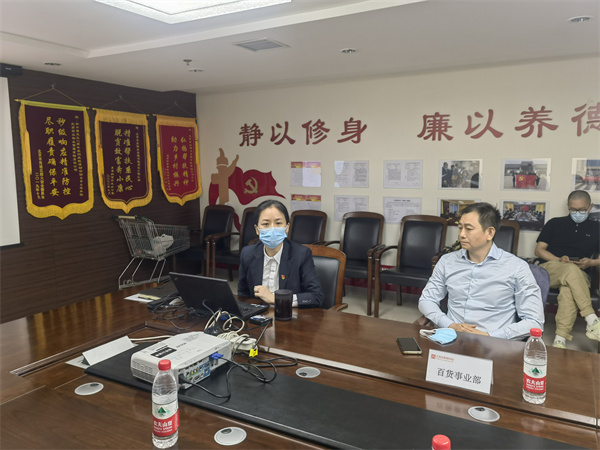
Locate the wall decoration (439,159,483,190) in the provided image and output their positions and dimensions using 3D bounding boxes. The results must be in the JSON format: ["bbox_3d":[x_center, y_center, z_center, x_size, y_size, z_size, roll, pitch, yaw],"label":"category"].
[{"bbox_3d":[1.661,-0.527,4.863,0.436,0.314,0.020,4,9,29],"label":"wall decoration"}]

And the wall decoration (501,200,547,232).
[{"bbox_3d":[2.179,-0.082,4.557,0.430,0.308,0.020,4,8,28],"label":"wall decoration"}]

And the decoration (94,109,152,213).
[{"bbox_3d":[-1.961,-0.691,5.298,0.030,1.143,0.780,4,9,28],"label":"decoration"}]

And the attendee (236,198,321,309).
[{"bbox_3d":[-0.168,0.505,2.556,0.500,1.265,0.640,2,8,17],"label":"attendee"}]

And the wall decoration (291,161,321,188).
[{"bbox_3d":[0.065,-0.628,5.768,0.436,0.314,0.020,4,9,29],"label":"wall decoration"}]

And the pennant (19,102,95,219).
[{"bbox_3d":[-2.367,-0.612,4.627,0.040,1.120,0.740,4,8,28],"label":"pennant"}]

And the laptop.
[{"bbox_3d":[-0.389,0.319,2.282,0.345,0.210,0.340,4,9,28],"label":"laptop"}]

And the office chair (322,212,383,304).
[{"bbox_3d":[0.545,0.360,4.842,0.600,0.920,0.660,4,9,28],"label":"office chair"}]

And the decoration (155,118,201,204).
[{"bbox_3d":[-1.592,-0.841,6.244,0.050,1.180,0.790,4,9,29],"label":"decoration"}]

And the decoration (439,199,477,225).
[{"bbox_3d":[1.664,-0.118,4.919,0.436,0.314,0.020,4,9,29],"label":"decoration"}]

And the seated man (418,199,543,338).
[{"bbox_3d":[0.851,0.551,2.291,0.600,1.300,0.660,4,9,32],"label":"seated man"}]

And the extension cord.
[{"bbox_3d":[-0.260,0.487,1.950,0.160,0.065,0.110,0,7,0],"label":"extension cord"}]

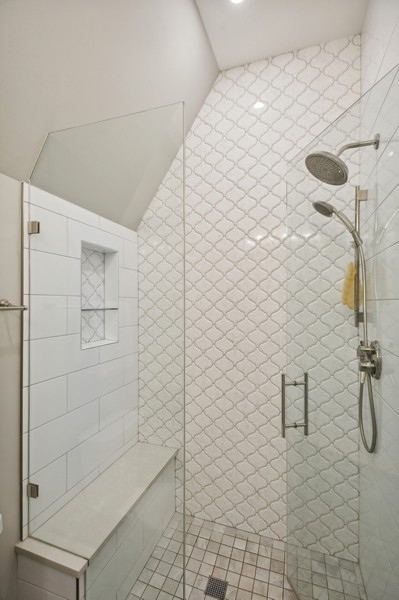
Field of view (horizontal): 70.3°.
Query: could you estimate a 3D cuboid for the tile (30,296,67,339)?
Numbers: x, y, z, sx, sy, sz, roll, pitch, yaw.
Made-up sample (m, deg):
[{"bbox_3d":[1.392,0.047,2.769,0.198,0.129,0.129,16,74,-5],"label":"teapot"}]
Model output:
[{"bbox_3d":[-0.728,0.081,1.367,0.010,0.202,0.235,0,-1,20],"label":"tile"}]

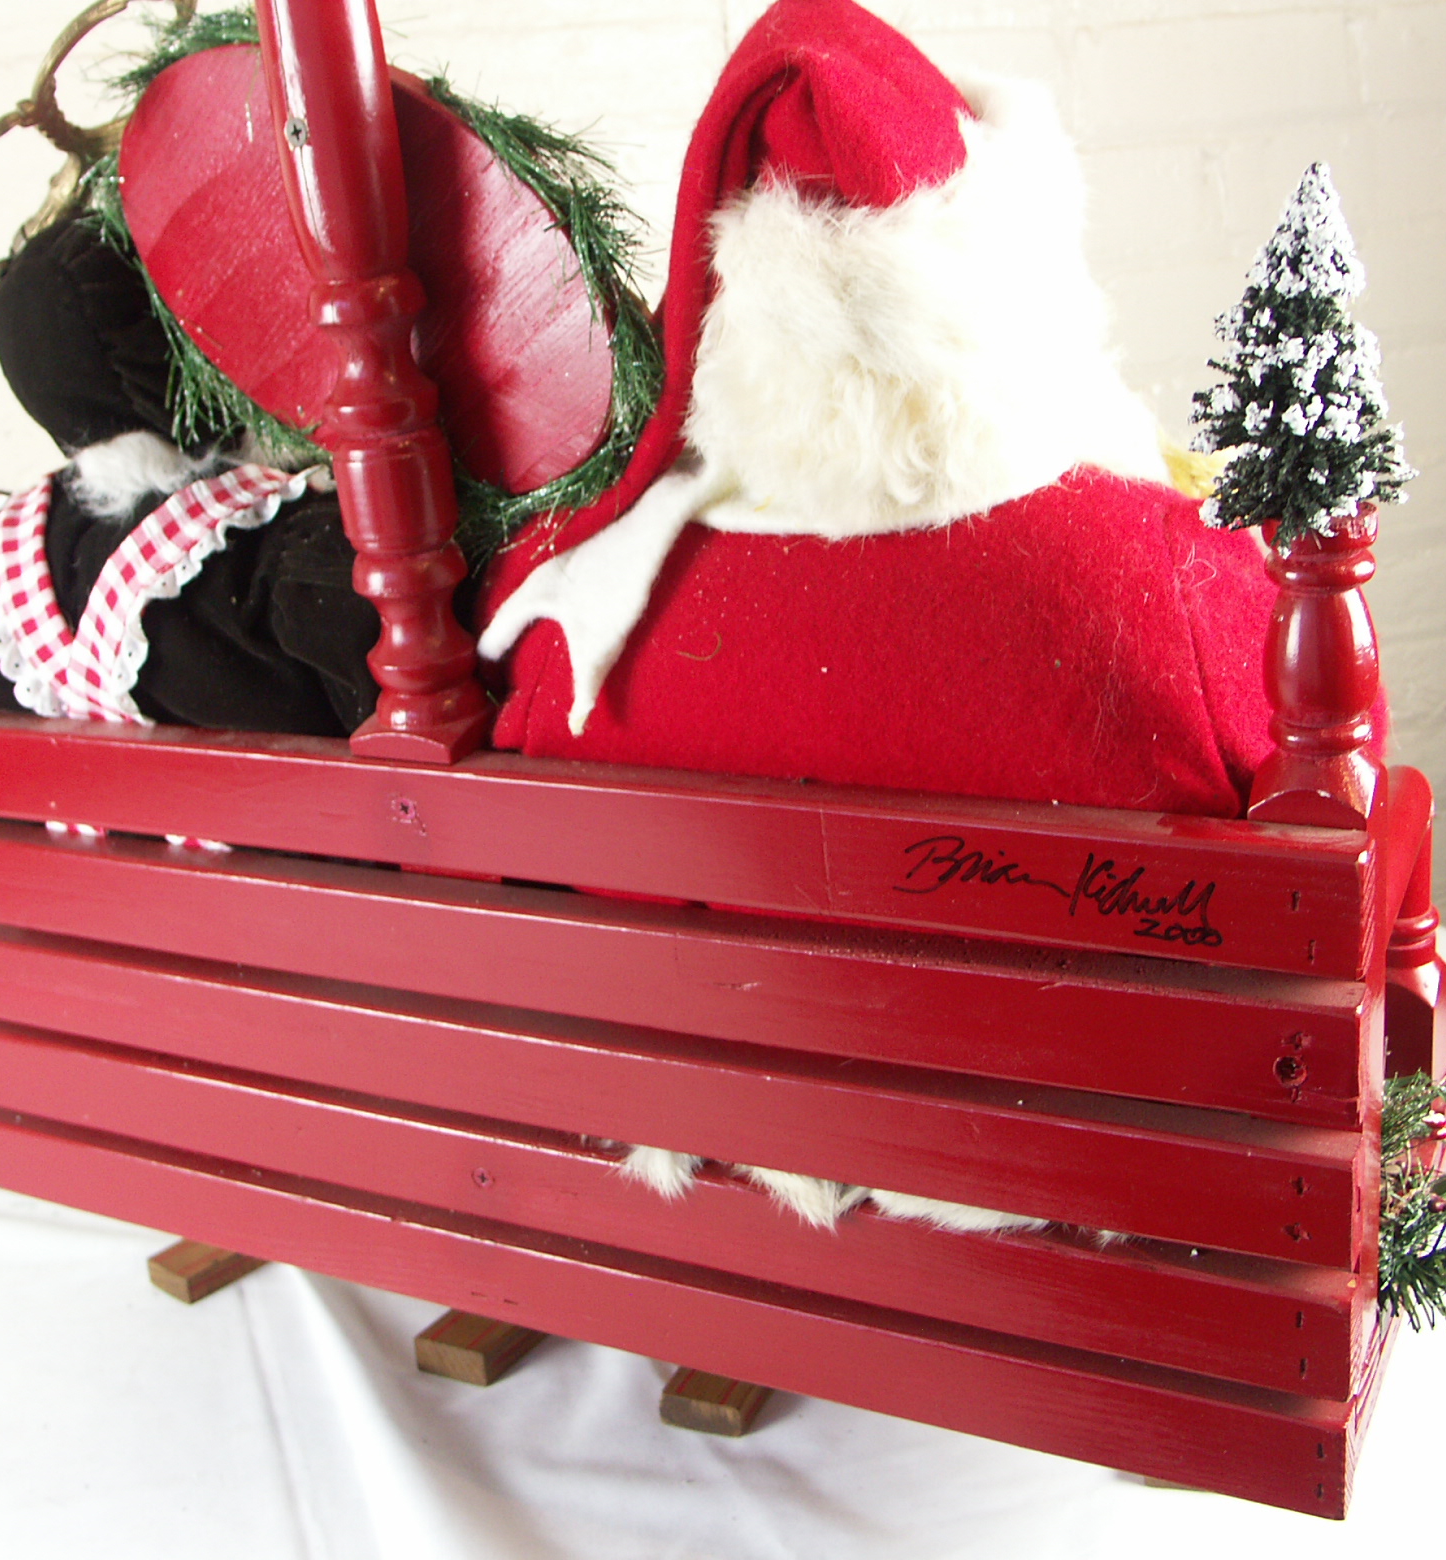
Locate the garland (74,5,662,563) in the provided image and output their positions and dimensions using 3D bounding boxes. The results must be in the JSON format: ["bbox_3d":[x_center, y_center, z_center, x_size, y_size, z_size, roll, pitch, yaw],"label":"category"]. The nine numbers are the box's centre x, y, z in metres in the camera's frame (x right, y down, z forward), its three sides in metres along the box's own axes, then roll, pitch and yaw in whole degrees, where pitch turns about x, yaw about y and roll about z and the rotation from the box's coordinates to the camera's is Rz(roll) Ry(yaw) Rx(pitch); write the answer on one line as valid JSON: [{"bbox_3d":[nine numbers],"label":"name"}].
[{"bbox_3d":[-0.142,-0.191,0.716,0.260,0.188,0.050,32,33,13],"label":"garland"}]

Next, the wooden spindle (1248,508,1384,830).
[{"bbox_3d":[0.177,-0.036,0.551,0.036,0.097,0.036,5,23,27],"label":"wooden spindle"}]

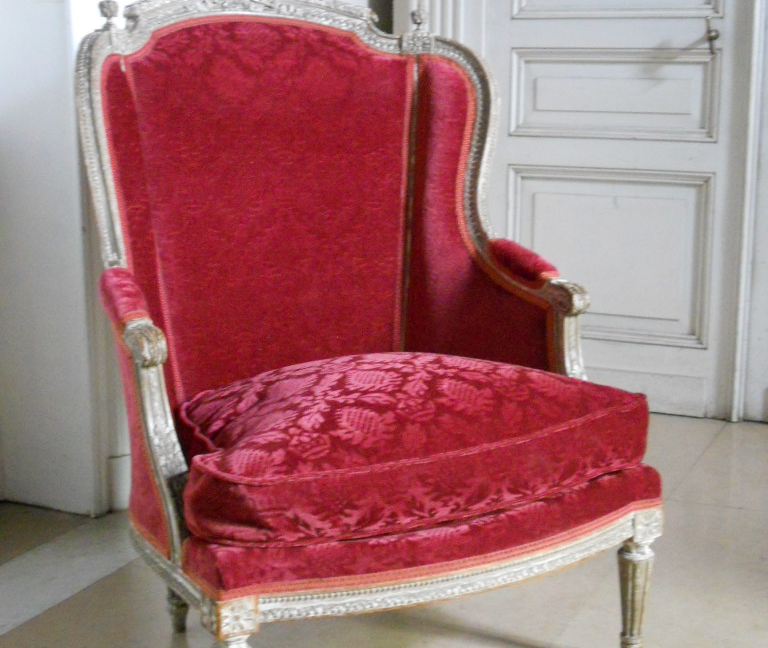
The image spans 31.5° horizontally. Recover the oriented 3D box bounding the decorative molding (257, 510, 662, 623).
[{"bbox_3d":[0.144,0.347,1.943,0.702,0.049,0.077,-7,13,-30],"label":"decorative molding"}]

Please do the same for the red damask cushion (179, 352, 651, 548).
[{"bbox_3d":[-0.006,0.138,2.058,0.773,0.173,0.495,-7,13,-30],"label":"red damask cushion"}]

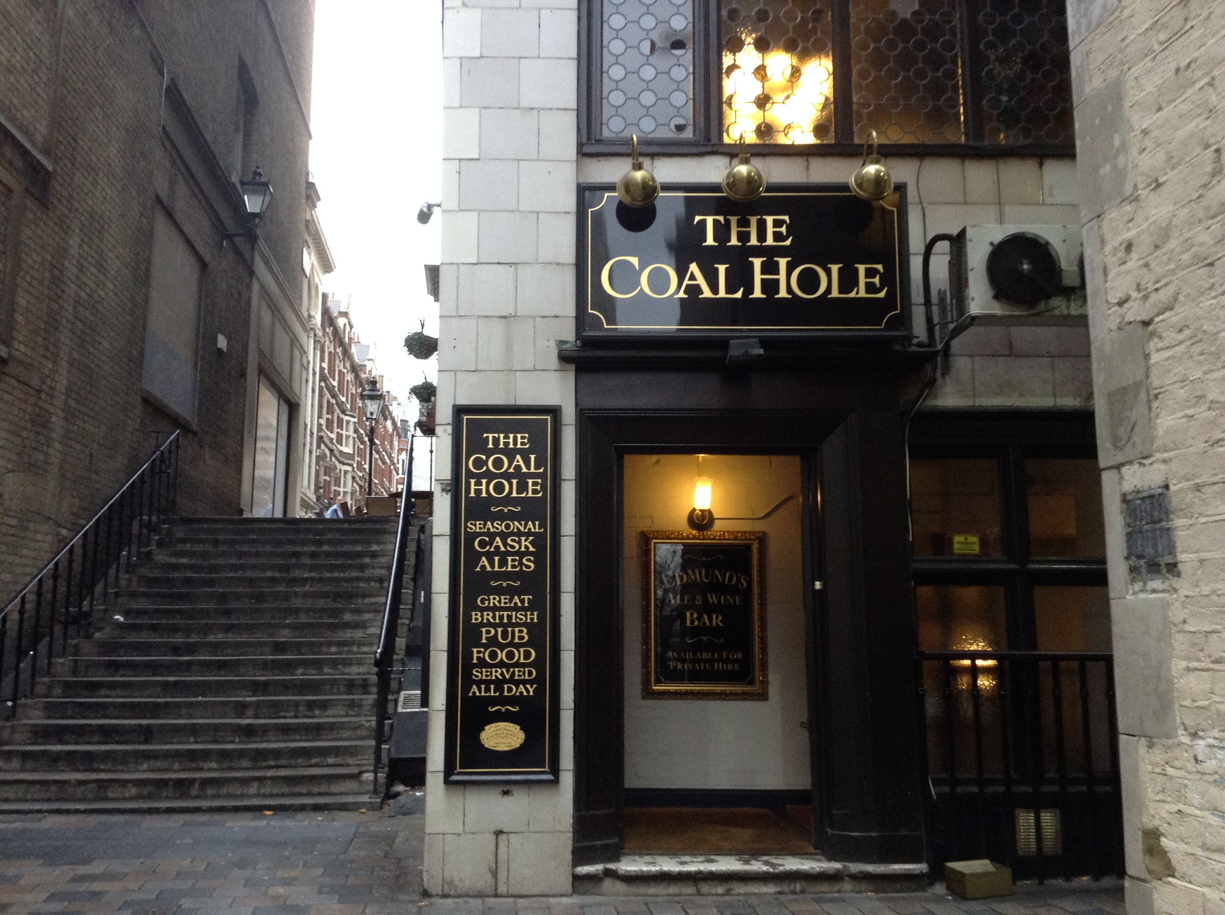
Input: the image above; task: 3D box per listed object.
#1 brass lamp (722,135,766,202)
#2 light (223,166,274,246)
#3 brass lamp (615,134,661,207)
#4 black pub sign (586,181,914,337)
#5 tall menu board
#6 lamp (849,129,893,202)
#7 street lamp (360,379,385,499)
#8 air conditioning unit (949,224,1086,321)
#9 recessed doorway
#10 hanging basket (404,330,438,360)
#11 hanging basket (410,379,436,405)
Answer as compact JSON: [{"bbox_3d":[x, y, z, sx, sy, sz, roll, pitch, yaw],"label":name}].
[{"bbox_3d":[0.765,-1.697,6.899,0.245,0.439,0.455,0,-9,0],"label":"brass lamp"},{"bbox_3d":[-5.358,-3.708,17.202,0.707,1.154,0.440,1,-9,-6],"label":"light"},{"bbox_3d":[0.148,-1.683,6.898,0.245,0.480,0.455,0,-9,0],"label":"brass lamp"},{"bbox_3d":[0.781,-1.161,6.969,1.966,0.960,0.090,0,-9,0],"label":"black pub sign"},{"bbox_3d":[-0.597,0.739,6.509,0.614,2.078,0.055,0,-9,0],"label":"tall menu board"},{"bbox_3d":[1.501,-1.714,6.899,0.245,0.475,0.455,0,-9,0],"label":"lamp"},{"bbox_3d":[-5.056,0.184,24.281,0.460,3.700,0.460,0,-9,0],"label":"street lamp"},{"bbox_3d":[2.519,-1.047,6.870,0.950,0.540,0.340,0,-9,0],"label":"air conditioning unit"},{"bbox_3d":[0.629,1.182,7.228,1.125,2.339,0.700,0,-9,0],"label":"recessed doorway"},{"bbox_3d":[-2.597,-1.531,15.940,0.500,0.417,0.500,0,-9,0],"label":"hanging basket"},{"bbox_3d":[-3.002,-1.049,18.801,0.500,0.394,0.500,0,-9,0],"label":"hanging basket"}]

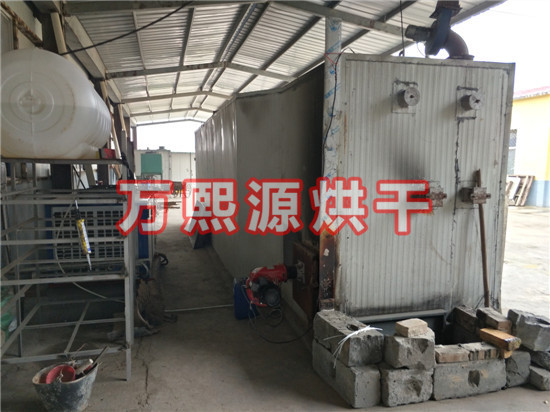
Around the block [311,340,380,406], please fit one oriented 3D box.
[{"bbox_3d":[0.439,1.030,2.510,0.169,0.215,0.488,-1,6,-23],"label":"block"}]

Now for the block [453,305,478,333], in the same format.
[{"bbox_3d":[1.600,0.932,3.247,0.090,0.115,0.245,0,4,-14],"label":"block"}]

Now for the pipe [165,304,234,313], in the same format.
[{"bbox_3d":[-0.852,1.175,4.607,0.830,0.020,0.020,-1,4,-17],"label":"pipe"}]

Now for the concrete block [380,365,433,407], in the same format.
[{"bbox_3d":[0.893,1.217,2.819,0.330,0.235,0.260,0,4,-13],"label":"concrete block"}]

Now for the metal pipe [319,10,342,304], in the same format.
[{"bbox_3d":[0.464,-0.155,3.342,0.120,2.769,0.120,0,5,-9],"label":"metal pipe"}]

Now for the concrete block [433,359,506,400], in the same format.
[{"bbox_3d":[1.354,1.212,2.907,0.560,0.240,0.240,0,4,-13],"label":"concrete block"}]

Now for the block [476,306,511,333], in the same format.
[{"bbox_3d":[1.539,0.798,2.790,0.103,0.058,0.236,0,5,-7],"label":"block"}]

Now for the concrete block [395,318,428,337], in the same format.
[{"bbox_3d":[0.831,0.738,2.401,0.157,0.053,0.108,-2,6,-25],"label":"concrete block"}]

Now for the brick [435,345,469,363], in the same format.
[{"bbox_3d":[1.243,1.050,2.811,0.222,0.065,0.112,0,5,-8],"label":"brick"}]

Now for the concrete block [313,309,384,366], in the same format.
[{"bbox_3d":[0.448,0.830,2.539,0.213,0.170,0.465,-1,6,-23],"label":"concrete block"}]

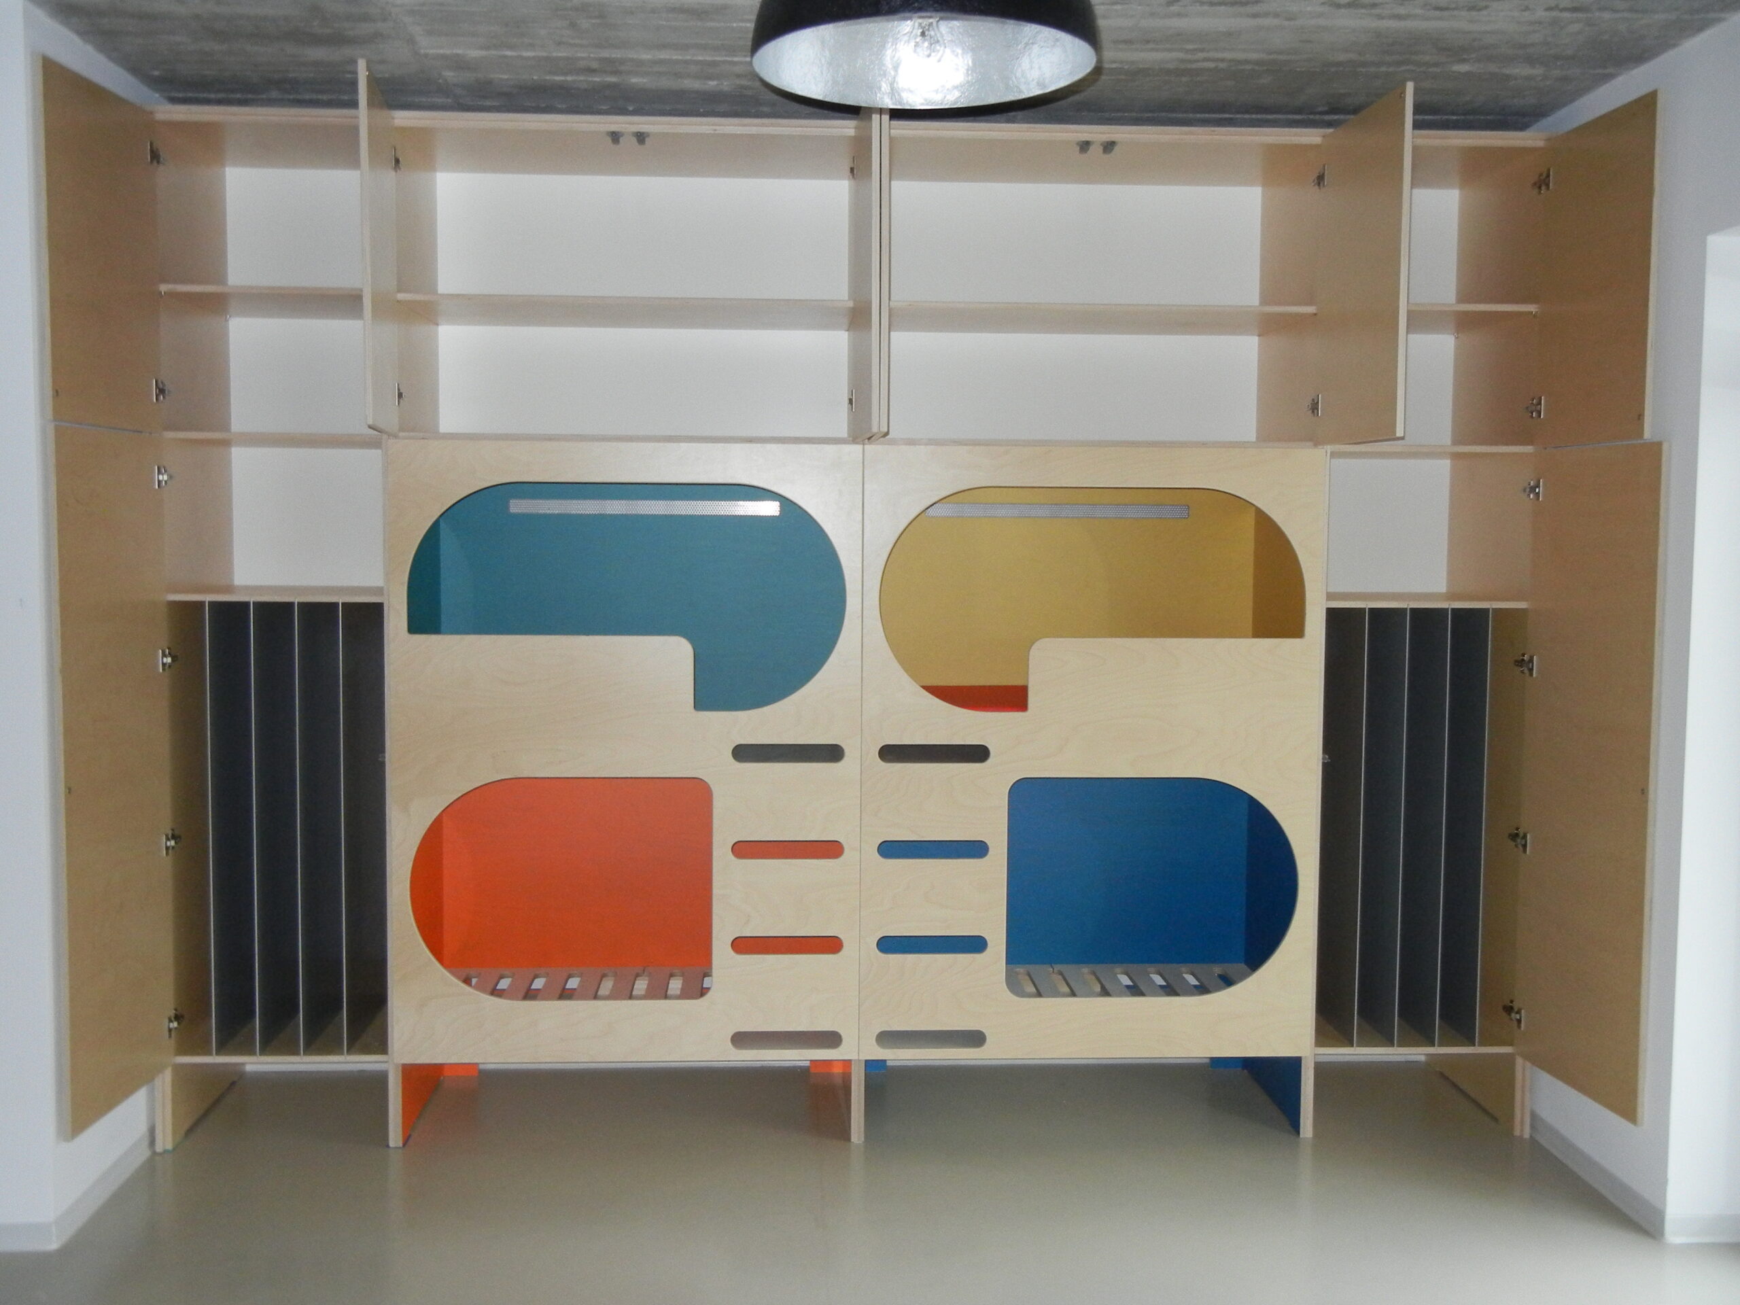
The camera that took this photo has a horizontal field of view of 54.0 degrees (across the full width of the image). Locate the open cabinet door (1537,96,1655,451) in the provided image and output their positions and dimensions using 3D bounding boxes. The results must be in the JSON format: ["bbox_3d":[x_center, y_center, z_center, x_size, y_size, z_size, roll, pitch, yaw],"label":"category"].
[{"bbox_3d":[1.852,-0.944,4.365,0.019,0.822,0.592,0,4,-4],"label":"open cabinet door"}]

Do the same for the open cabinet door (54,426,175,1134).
[{"bbox_3d":[-1.879,0.296,4.260,0.019,1.672,0.592,0,4,0],"label":"open cabinet door"}]

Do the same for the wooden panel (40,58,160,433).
[{"bbox_3d":[-1.871,-0.959,4.173,0.019,0.822,0.592,0,4,1],"label":"wooden panel"}]

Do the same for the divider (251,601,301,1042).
[{"bbox_3d":[-1.669,0.461,4.888,0.008,1.245,0.577,0,4,-3],"label":"divider"}]

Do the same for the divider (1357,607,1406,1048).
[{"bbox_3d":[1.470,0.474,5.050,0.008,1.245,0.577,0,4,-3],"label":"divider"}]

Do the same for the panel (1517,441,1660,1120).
[{"bbox_3d":[1.867,0.312,4.455,0.019,1.672,0.592,0,4,-8],"label":"panel"}]

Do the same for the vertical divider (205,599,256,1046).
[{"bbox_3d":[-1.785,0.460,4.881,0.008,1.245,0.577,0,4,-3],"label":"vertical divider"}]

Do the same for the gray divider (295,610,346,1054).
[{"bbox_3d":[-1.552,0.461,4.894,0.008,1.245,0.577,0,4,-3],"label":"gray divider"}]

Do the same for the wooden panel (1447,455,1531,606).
[{"bbox_3d":[1.822,-0.365,5.010,0.020,0.415,0.577,0,4,-3],"label":"wooden panel"}]

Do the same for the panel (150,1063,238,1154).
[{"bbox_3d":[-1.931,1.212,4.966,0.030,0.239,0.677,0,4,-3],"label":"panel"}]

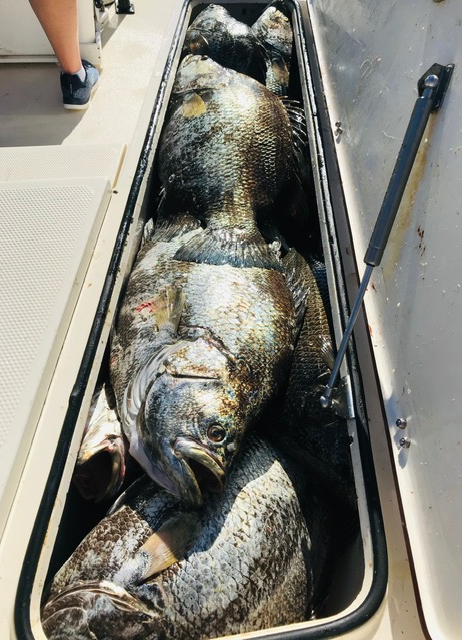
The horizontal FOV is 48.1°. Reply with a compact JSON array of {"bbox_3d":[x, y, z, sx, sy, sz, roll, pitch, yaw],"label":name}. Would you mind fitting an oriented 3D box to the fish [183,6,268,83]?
[{"bbox_3d":[-0.018,-0.639,1.272,0.260,0.110,0.640,-5,53,-1],"label":"fish"}]

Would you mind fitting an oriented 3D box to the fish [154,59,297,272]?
[{"bbox_3d":[-0.007,-0.370,1.140,0.300,0.140,0.700,0,56,-4],"label":"fish"}]

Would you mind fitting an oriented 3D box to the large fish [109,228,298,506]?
[{"bbox_3d":[-0.040,-0.007,0.907,0.310,0.140,0.660,7,56,-6],"label":"large fish"}]

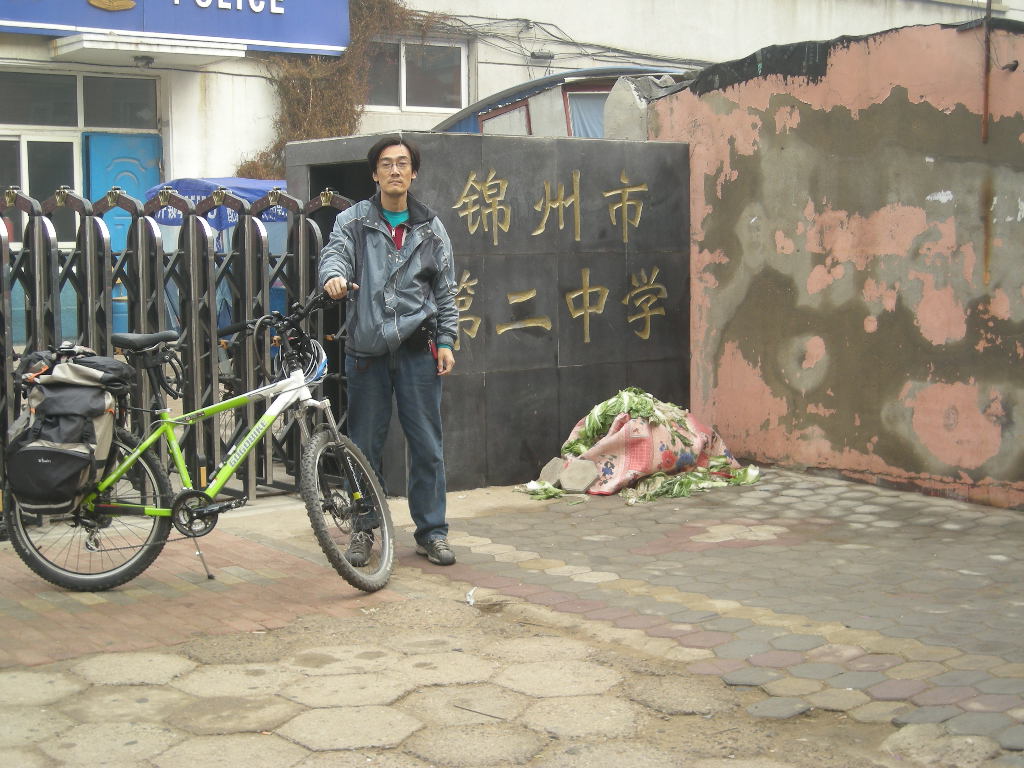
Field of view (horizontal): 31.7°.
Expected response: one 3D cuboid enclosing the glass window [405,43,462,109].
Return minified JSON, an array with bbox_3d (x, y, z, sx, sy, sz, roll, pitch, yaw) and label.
[{"bbox_3d":[-0.848,-3.334,19.500,0.780,0.700,0.080,-4,6,-40],"label":"glass window"}]

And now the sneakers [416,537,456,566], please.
[{"bbox_3d":[-0.321,0.704,7.580,0.110,0.110,0.290,-2,5,-18],"label":"sneakers"}]

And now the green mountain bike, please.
[{"bbox_3d":[-1.214,0.222,7.100,1.540,1.160,0.580,0,4,4],"label":"green mountain bike"}]

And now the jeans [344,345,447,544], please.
[{"bbox_3d":[-0.492,0.234,7.620,0.420,0.910,0.300,-1,4,-2],"label":"jeans"}]

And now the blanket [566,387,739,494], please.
[{"bbox_3d":[0.777,0.315,10.050,0.880,0.500,0.600,-4,6,-38],"label":"blanket"}]

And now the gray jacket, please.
[{"bbox_3d":[-0.513,-0.451,7.500,0.570,0.690,0.400,-1,4,-2],"label":"gray jacket"}]

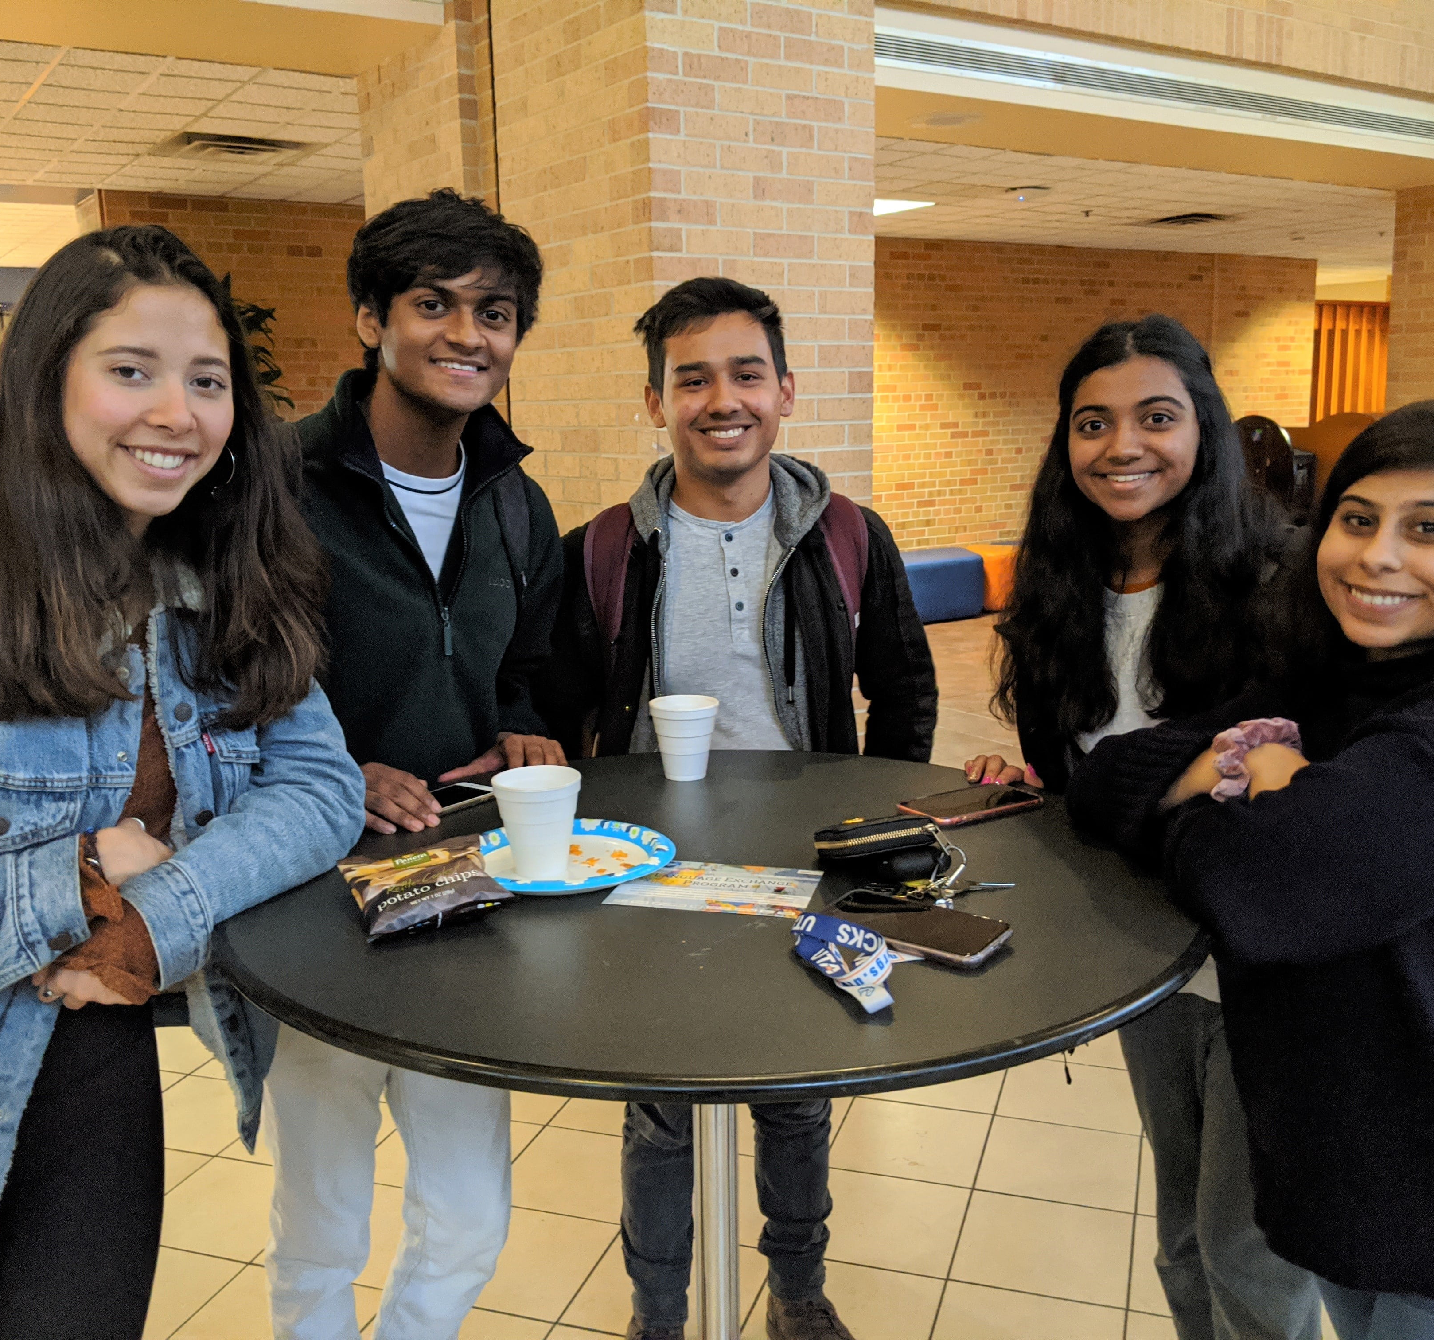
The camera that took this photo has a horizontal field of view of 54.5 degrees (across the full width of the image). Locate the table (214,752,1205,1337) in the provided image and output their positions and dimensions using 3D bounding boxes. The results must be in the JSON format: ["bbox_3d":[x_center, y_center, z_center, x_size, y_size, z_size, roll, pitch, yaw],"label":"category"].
[{"bbox_3d":[0.007,0.710,1.444,0.914,1.067,0.914,-1,10,0],"label":"table"}]

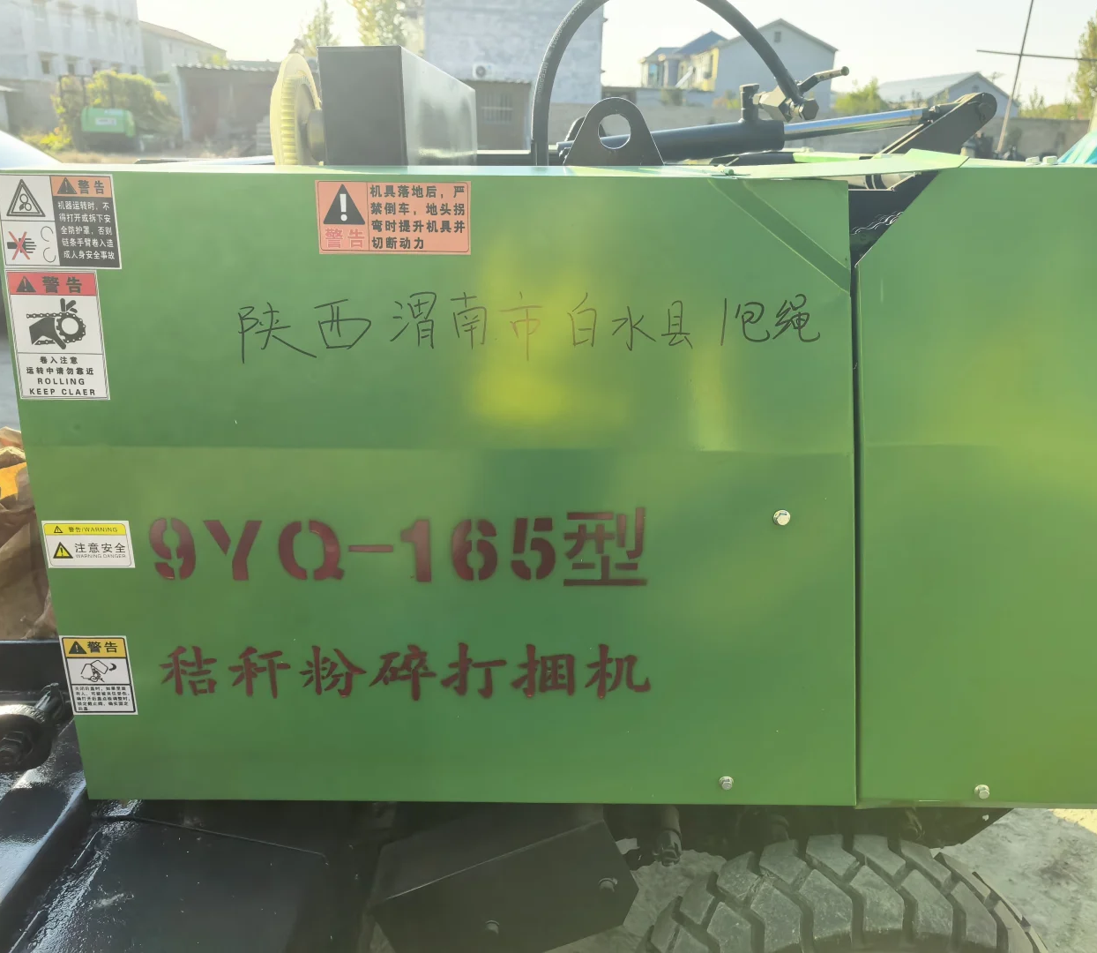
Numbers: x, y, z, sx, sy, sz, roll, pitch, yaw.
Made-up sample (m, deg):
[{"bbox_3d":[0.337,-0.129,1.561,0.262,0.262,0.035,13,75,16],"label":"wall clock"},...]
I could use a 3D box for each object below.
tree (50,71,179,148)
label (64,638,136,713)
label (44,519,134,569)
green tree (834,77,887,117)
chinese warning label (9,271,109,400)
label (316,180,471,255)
[{"bbox_3d":[-13.806,-11.609,28.007,4.101,2.339,3.200,1,23,0],"label":"tree"},{"bbox_3d":[-0.508,0.226,0.998,0.073,0.100,0.004,0,16,0],"label":"label"},{"bbox_3d":[-0.497,0.074,0.952,0.094,0.054,0.004,0,17,0],"label":"label"},{"bbox_3d":[17.012,-19.965,48.008,3.245,3.188,2.900,1,23,0],"label":"green tree"},{"bbox_3d":[-0.500,-0.143,0.899,0.092,0.130,0.004,0,11,0],"label":"chinese warning label"},{"bbox_3d":[-0.153,-0.257,0.876,0.153,0.070,0.004,0,11,0],"label":"label"}]

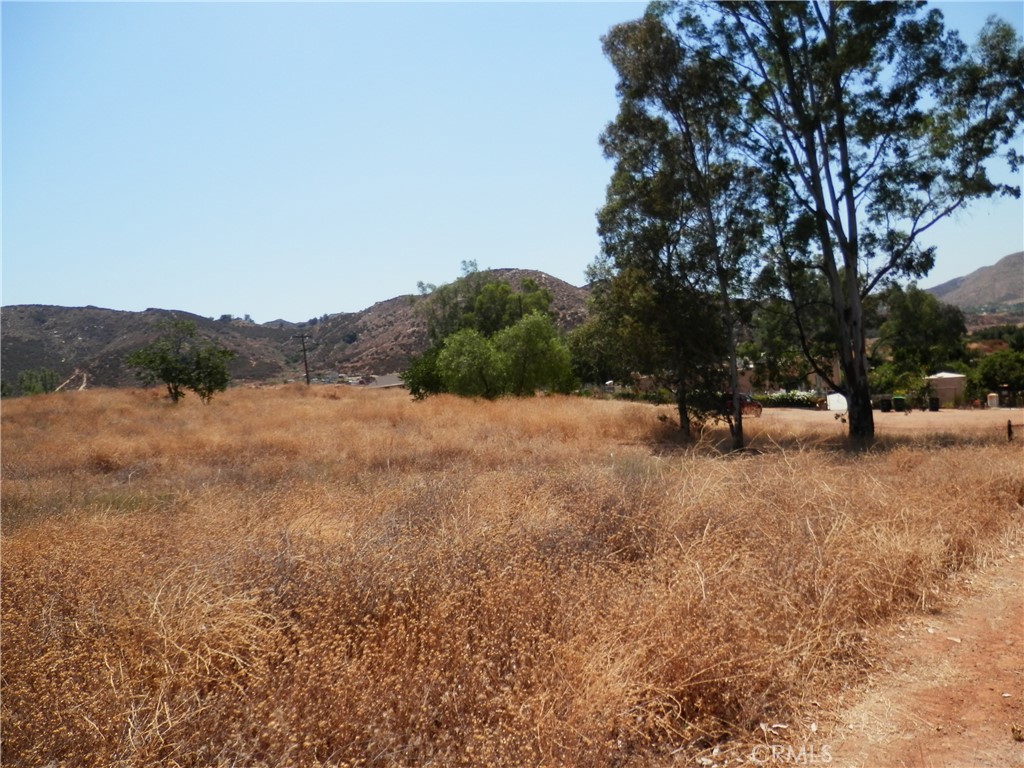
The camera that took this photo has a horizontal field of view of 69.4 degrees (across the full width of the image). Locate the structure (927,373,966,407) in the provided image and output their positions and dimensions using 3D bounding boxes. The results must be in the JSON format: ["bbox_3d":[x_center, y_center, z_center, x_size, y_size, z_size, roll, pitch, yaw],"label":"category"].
[{"bbox_3d":[35.840,0.540,61.000,3.400,2.900,3.200,0,0,17],"label":"structure"}]

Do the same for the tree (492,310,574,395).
[{"bbox_3d":[1.600,-2.190,55.000,6.000,6.500,5.600,0,0,0],"label":"tree"}]

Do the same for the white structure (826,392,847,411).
[{"bbox_3d":[25.170,1.370,57.000,1.850,1.400,1.500,0,0,17],"label":"white structure"}]

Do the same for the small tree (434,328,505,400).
[{"bbox_3d":[-3.050,-1.400,53.000,5.000,5.100,4.700,0,0,0],"label":"small tree"}]

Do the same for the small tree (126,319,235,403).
[{"bbox_3d":[-18.830,-1.250,42.000,6.100,4.900,5.000,0,0,0],"label":"small tree"}]

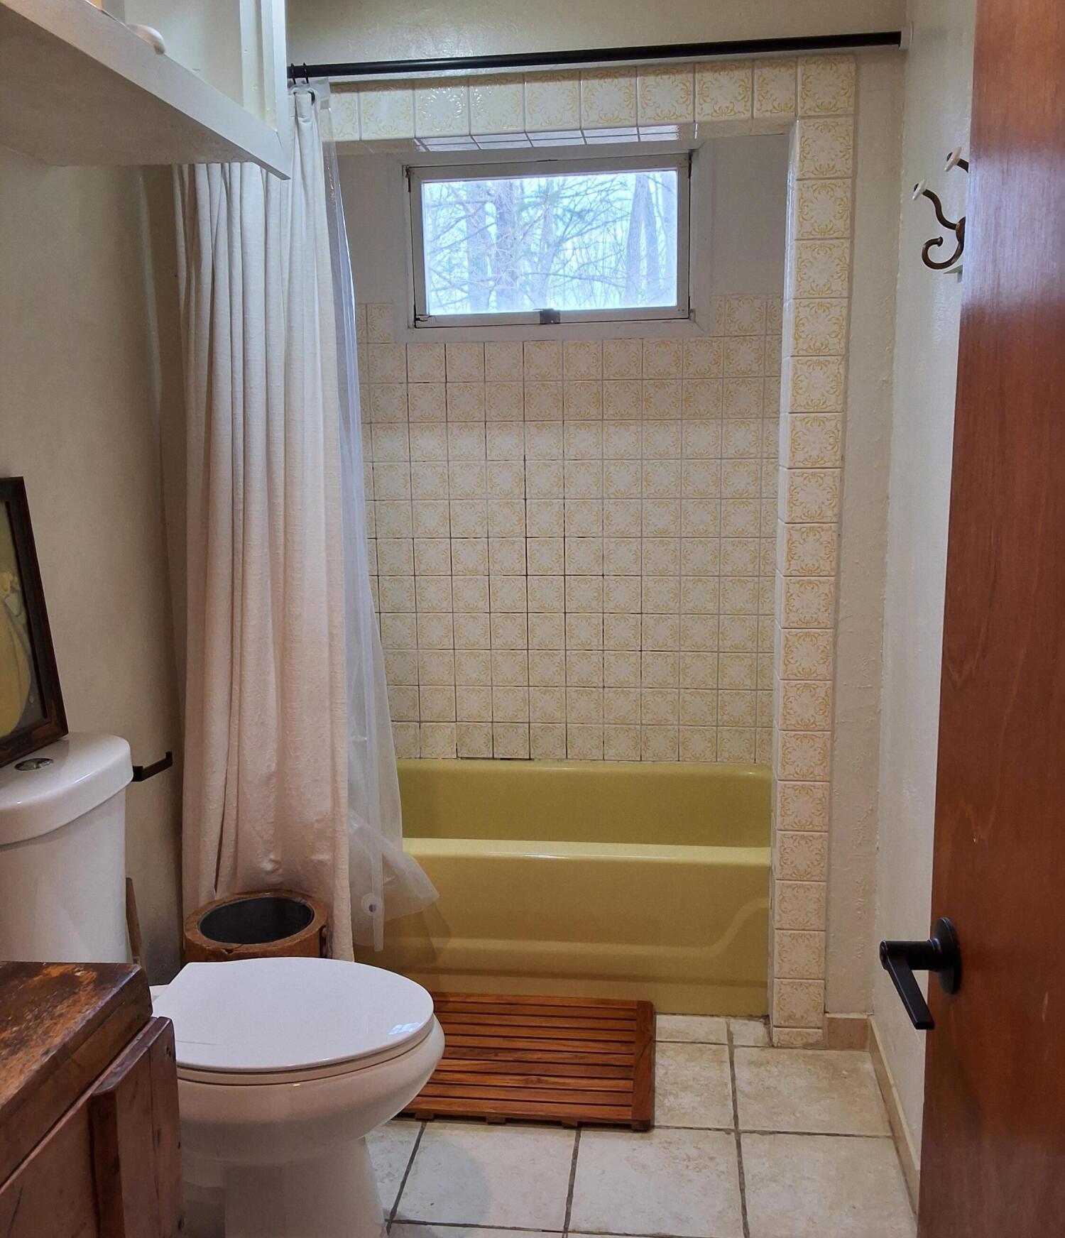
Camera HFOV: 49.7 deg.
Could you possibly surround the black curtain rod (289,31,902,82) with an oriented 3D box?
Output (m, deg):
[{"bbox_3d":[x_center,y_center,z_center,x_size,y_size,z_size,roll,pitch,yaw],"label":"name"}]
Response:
[{"bbox_3d":[-0.052,-1.062,2.186,1.475,0.026,0.026,0,11,7],"label":"black curtain rod"}]

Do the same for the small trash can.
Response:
[{"bbox_3d":[-0.573,0.799,2.433,0.290,0.356,0.290,-1,11,0],"label":"small trash can"}]

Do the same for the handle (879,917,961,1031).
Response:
[{"bbox_3d":[0.310,0.287,0.913,0.062,0.068,0.148,0,11,7],"label":"handle"}]

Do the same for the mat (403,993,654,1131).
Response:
[{"bbox_3d":[-0.045,0.945,2.491,0.617,0.033,0.436,0,11,7],"label":"mat"}]

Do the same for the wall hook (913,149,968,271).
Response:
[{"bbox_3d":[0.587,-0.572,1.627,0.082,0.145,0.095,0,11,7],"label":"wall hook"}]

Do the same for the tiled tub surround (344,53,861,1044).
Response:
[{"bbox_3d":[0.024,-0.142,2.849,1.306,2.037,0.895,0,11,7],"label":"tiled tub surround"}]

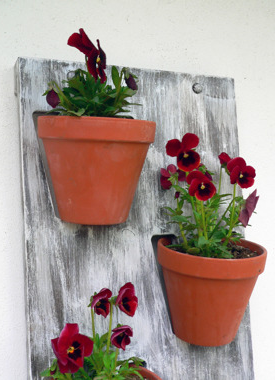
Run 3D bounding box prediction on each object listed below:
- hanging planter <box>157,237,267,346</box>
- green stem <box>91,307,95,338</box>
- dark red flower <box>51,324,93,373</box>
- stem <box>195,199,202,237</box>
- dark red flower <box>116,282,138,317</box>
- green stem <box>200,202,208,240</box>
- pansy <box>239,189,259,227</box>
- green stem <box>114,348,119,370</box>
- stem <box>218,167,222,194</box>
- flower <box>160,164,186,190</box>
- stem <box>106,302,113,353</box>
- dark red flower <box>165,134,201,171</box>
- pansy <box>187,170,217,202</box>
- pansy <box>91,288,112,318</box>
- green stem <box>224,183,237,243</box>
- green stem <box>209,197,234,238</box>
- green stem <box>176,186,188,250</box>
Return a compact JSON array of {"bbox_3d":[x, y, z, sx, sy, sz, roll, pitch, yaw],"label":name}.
[{"bbox_3d":[0.087,0.123,0.611,0.131,0.112,0.131,3,7,0],"label":"hanging planter"},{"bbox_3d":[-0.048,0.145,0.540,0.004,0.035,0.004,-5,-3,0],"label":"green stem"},{"bbox_3d":[-0.069,0.168,0.525,0.046,0.054,0.025,-8,3,-21],"label":"dark red flower"},{"bbox_3d":[0.075,0.034,0.611,0.005,0.048,0.005,-4,-3,-6],"label":"stem"},{"bbox_3d":[-0.012,0.121,0.545,0.028,0.039,0.019,-4,-2,-45],"label":"dark red flower"},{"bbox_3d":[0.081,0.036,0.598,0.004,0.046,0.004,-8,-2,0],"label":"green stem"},{"bbox_3d":[0.140,0.022,0.616,0.018,0.046,0.038,24,0,-18],"label":"pansy"},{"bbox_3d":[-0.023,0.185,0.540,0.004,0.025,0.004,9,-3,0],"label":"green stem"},{"bbox_3d":[0.105,-0.011,0.629,0.003,0.036,0.003,5,-3,-6],"label":"stem"},{"bbox_3d":[0.043,-0.015,0.613,0.033,0.033,0.016,-4,-3,-24],"label":"flower"},{"bbox_3d":[-0.031,0.150,0.540,0.004,0.056,0.004,5,-3,-6],"label":"stem"},{"bbox_3d":[0.056,-0.045,0.603,0.041,0.047,0.016,-11,-2,-11],"label":"dark red flower"},{"bbox_3d":[0.077,-0.005,0.595,0.035,0.037,0.018,-12,0,-15],"label":"pansy"},{"bbox_3d":[-0.039,0.123,0.537,0.028,0.033,0.022,3,8,-43],"label":"pansy"},{"bbox_3d":[0.116,0.031,0.618,0.007,0.075,0.006,11,-3,-6],"label":"green stem"},{"bbox_3d":[0.104,0.036,0.618,0.004,0.060,0.004,32,-2,-5],"label":"green stem"},{"bbox_3d":[0.054,0.035,0.605,0.007,0.077,0.006,-8,-3,0],"label":"green stem"}]

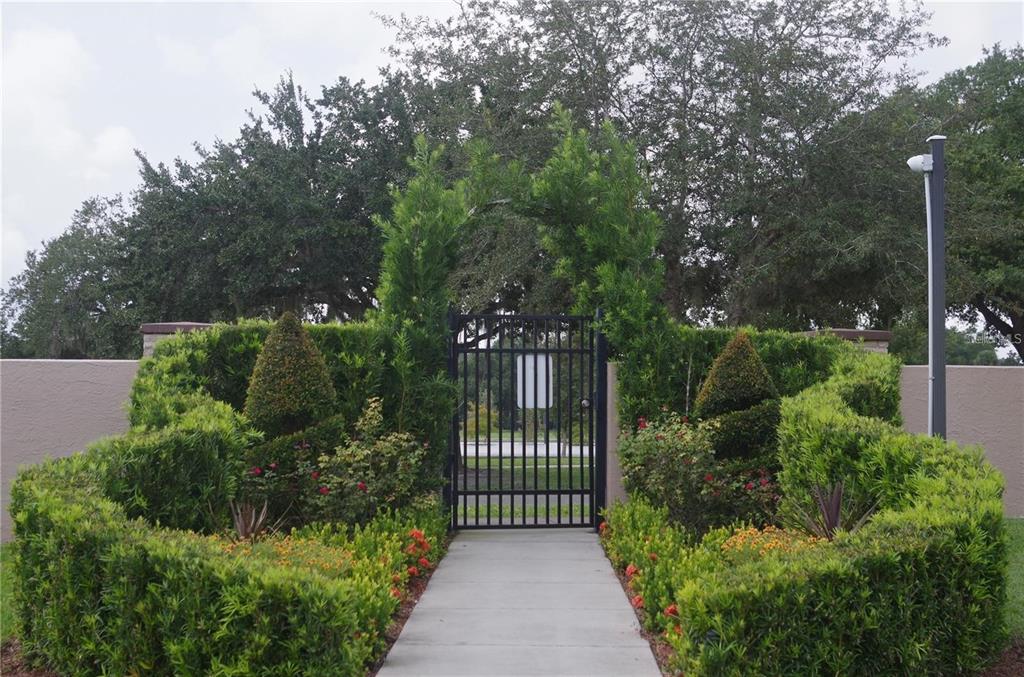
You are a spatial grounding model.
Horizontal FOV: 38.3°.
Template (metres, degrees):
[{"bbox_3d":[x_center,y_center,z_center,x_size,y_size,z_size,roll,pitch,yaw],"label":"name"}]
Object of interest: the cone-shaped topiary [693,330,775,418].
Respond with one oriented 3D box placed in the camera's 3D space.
[{"bbox_3d":[1.840,0.300,12.100,0.690,0.740,0.690,0,-2,0],"label":"cone-shaped topiary"}]

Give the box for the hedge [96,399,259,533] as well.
[{"bbox_3d":[-2.100,1.010,9.200,1.100,1.120,0.750,1,-2,-23],"label":"hedge"}]

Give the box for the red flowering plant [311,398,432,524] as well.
[{"bbox_3d":[-1.100,1.050,11.400,0.880,1.150,0.820,0,-2,0],"label":"red flowering plant"}]

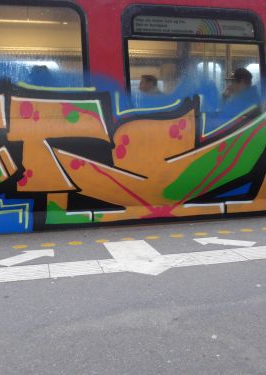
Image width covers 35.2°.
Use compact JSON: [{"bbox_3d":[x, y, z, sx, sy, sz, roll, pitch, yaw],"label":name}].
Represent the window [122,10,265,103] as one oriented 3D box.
[{"bbox_3d":[0.537,-1.112,3.649,1.288,0.891,0.080,-3,-3,-12],"label":"window"}]

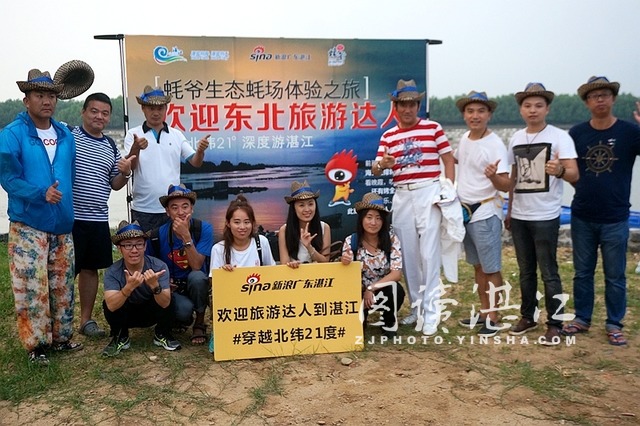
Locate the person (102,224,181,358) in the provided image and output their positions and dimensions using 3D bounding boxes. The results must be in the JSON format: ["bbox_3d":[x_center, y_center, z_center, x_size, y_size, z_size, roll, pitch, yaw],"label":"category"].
[{"bbox_3d":[-1.203,0.473,4.783,0.500,0.880,0.620,-2,8,-14],"label":"person"}]

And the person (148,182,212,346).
[{"bbox_3d":[-0.994,0.355,5.100,0.480,1.030,0.630,-2,7,-10],"label":"person"}]

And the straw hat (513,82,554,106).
[{"bbox_3d":[1.482,-0.826,4.910,0.280,0.145,0.310,2,7,16],"label":"straw hat"}]

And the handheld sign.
[{"bbox_3d":[-0.197,0.646,4.682,0.995,0.600,0.015,-2,3,-11],"label":"handheld sign"}]

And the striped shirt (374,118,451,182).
[{"bbox_3d":[0.669,-0.445,5.140,0.510,0.480,0.270,2,8,20],"label":"striped shirt"}]

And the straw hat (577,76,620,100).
[{"bbox_3d":[1.836,-0.821,4.685,0.290,0.150,0.310,2,8,17],"label":"straw hat"}]

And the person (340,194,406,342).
[{"bbox_3d":[0.370,0.353,5.019,0.460,0.990,0.680,1,8,5],"label":"person"}]

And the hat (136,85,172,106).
[{"bbox_3d":[-1.250,-0.888,5.370,0.285,0.150,0.310,-2,7,-13],"label":"hat"}]

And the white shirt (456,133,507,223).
[{"bbox_3d":[1.111,-0.258,4.890,0.410,0.620,0.270,5,9,33],"label":"white shirt"}]

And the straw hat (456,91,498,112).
[{"bbox_3d":[1.121,-0.794,5.060,0.295,0.145,0.310,2,7,15],"label":"straw hat"}]

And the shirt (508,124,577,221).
[{"bbox_3d":[1.486,-0.277,4.747,0.450,0.630,0.280,3,9,27],"label":"shirt"}]

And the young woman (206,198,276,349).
[{"bbox_3d":[-0.528,0.387,4.772,0.450,1.040,0.600,-1,8,-6],"label":"young woman"}]

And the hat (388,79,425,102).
[{"bbox_3d":[0.598,-0.847,4.912,0.260,0.150,0.300,1,8,11],"label":"hat"}]

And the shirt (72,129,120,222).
[{"bbox_3d":[-1.566,-0.281,4.934,0.460,0.640,0.290,-3,8,-16],"label":"shirt"}]

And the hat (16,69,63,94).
[{"bbox_3d":[-1.788,-0.838,4.530,0.290,0.150,0.310,-5,8,-32],"label":"hat"}]

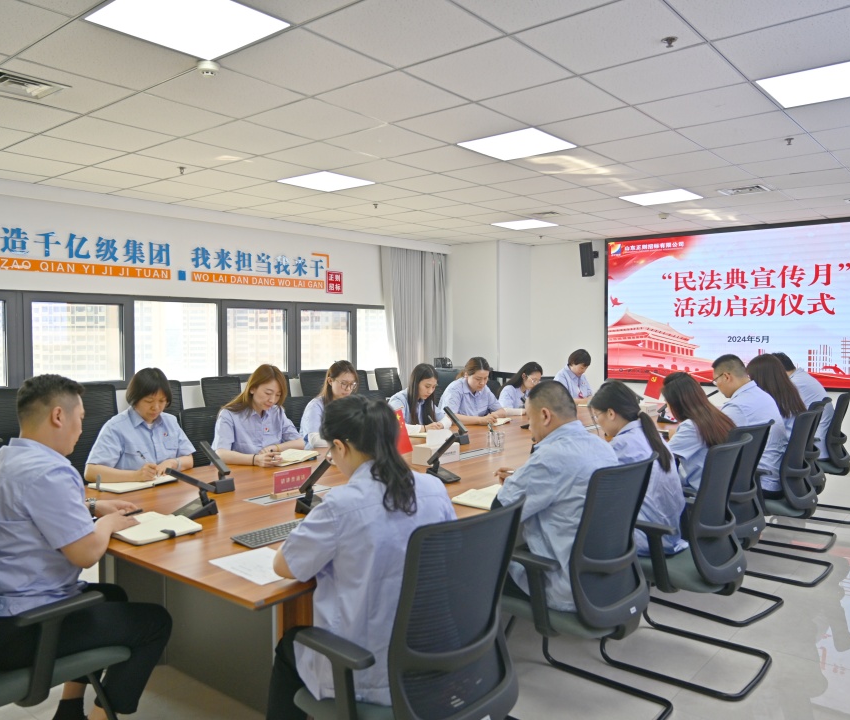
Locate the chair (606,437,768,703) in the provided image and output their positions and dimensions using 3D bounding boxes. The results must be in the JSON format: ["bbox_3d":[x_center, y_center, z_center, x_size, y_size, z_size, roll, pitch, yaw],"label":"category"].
[{"bbox_3d":[1.162,0.839,3.215,0.630,0.980,0.610,2,3,40],"label":"chair"}]

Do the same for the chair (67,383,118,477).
[{"bbox_3d":[-2.832,0.723,6.324,0.620,0.980,0.610,2,3,40],"label":"chair"}]

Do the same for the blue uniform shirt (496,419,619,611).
[{"bbox_3d":[0.531,0.553,2.728,0.440,0.650,0.520,2,3,40],"label":"blue uniform shirt"}]

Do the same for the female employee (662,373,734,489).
[{"bbox_3d":[1.405,0.681,3.958,0.700,1.220,0.480,2,3,40],"label":"female employee"}]

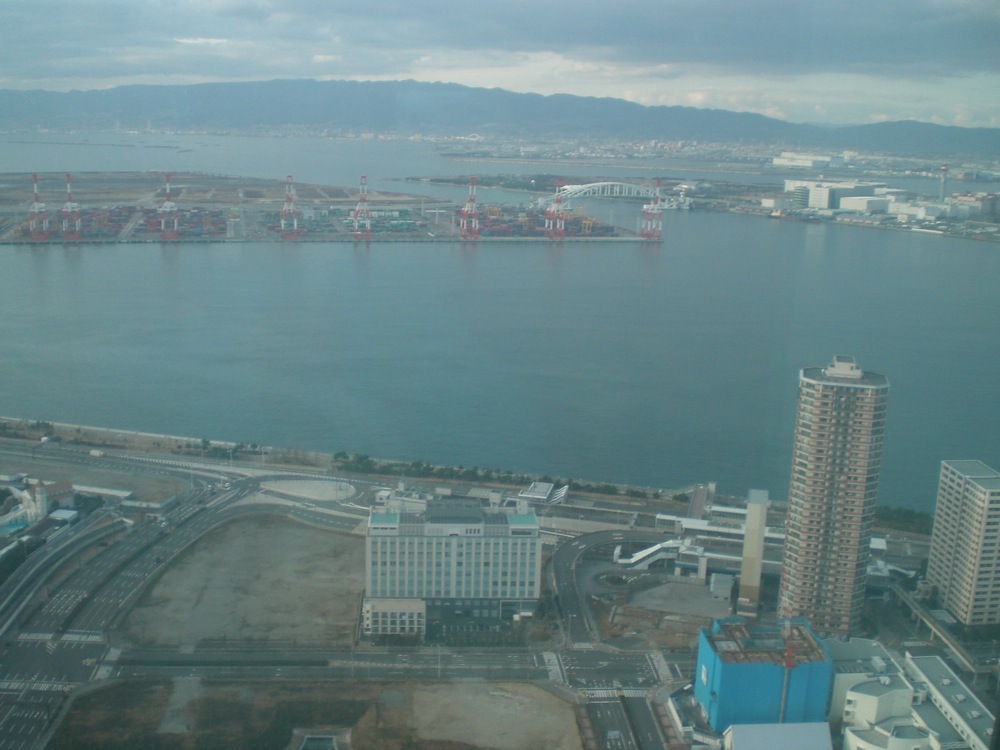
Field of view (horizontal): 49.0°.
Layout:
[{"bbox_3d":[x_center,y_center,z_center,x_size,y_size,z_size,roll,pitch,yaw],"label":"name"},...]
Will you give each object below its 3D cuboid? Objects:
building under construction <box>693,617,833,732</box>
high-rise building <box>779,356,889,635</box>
[{"bbox_3d":[87.100,100.830,372.210,37.000,24.500,32.500,1,13,-7],"label":"building under construction"},{"bbox_3d":[129.690,47.070,430.370,33.500,107.500,28.500,5,13,9],"label":"high-rise building"}]

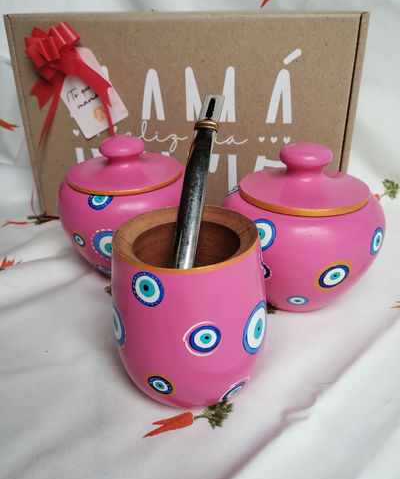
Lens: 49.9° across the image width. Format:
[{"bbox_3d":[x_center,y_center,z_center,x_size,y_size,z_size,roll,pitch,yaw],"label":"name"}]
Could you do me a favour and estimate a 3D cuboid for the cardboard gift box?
[{"bbox_3d":[-0.010,-0.124,0.443,0.305,0.191,0.107,4,27,8],"label":"cardboard gift box"}]

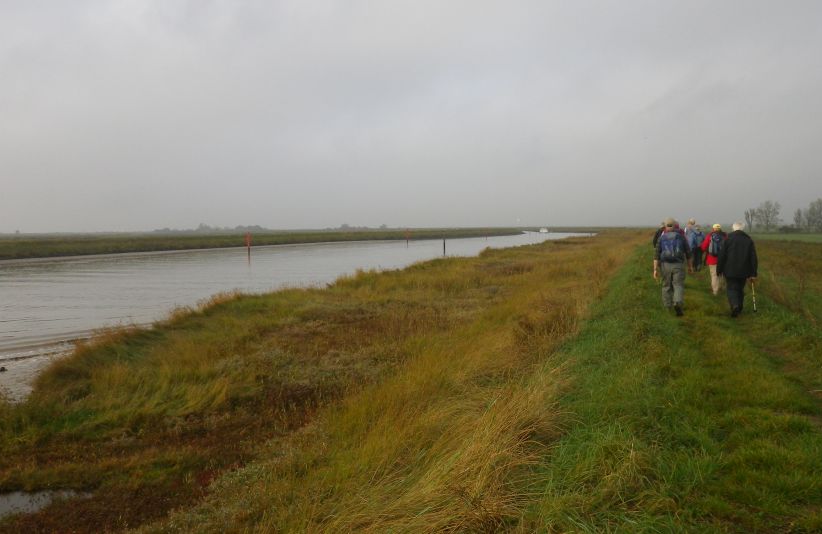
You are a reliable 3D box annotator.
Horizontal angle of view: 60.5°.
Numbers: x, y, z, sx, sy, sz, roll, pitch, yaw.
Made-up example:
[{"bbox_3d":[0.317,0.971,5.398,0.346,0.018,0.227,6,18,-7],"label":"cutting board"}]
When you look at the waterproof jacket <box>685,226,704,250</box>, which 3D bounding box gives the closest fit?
[{"bbox_3d":[9.568,-0.945,23.800,0.600,0.780,0.400,1,3,19],"label":"waterproof jacket"}]

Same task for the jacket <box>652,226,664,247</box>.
[{"bbox_3d":[7.061,-0.772,19.800,0.600,0.740,0.380,1,3,19],"label":"jacket"}]

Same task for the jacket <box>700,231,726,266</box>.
[{"bbox_3d":[7.148,-0.445,16.500,0.640,0.840,0.400,1,3,19],"label":"jacket"}]

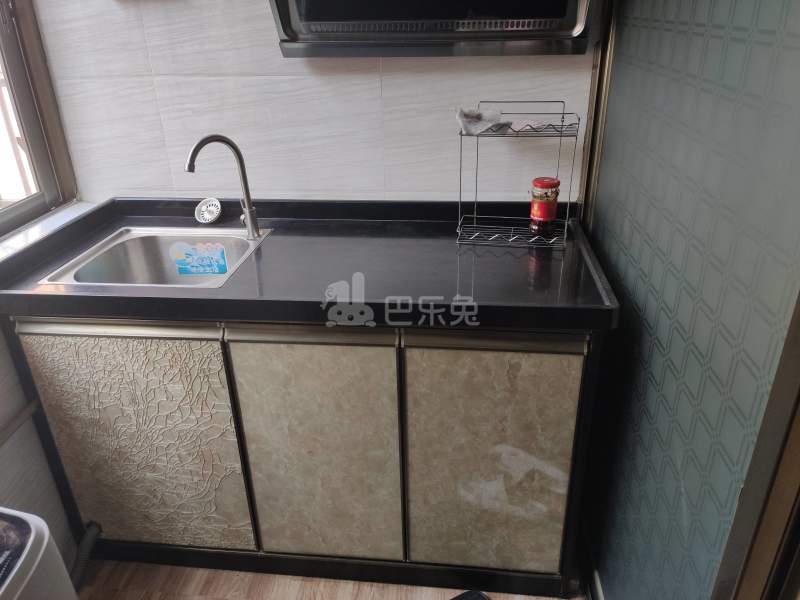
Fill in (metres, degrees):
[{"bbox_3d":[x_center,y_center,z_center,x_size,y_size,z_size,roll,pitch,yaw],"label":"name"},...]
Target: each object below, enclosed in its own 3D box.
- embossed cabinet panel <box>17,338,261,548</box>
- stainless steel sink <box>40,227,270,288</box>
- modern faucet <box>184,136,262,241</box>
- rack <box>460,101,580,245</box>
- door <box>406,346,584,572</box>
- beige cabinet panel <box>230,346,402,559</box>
[{"bbox_3d":[-0.606,0.356,1.450,0.463,0.619,0.020,1,26,6],"label":"embossed cabinet panel"},{"bbox_3d":[-0.567,-0.033,1.502,0.430,0.180,0.380,1,26,6],"label":"stainless steel sink"},{"bbox_3d":[-0.434,-0.266,1.465,0.165,0.272,0.055,-23,33,-38],"label":"modern faucet"},{"bbox_3d":[0.280,-0.302,1.439,0.265,0.322,0.135,3,26,10],"label":"rack"},{"bbox_3d":[0.201,0.379,1.362,0.364,0.617,0.020,1,26,6],"label":"door"},{"bbox_3d":[-0.178,0.350,1.395,0.363,0.657,0.020,1,26,6],"label":"beige cabinet panel"}]

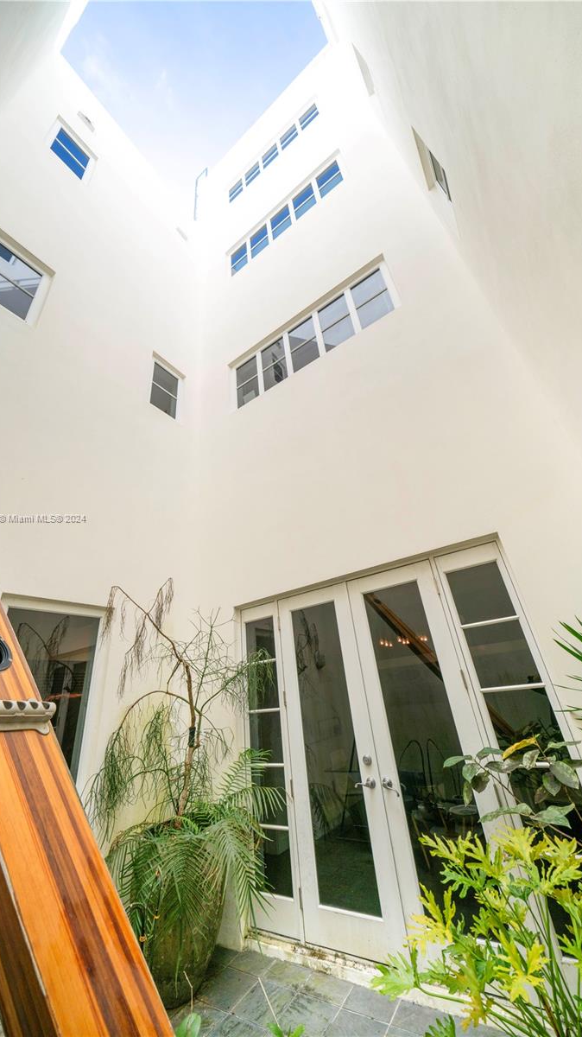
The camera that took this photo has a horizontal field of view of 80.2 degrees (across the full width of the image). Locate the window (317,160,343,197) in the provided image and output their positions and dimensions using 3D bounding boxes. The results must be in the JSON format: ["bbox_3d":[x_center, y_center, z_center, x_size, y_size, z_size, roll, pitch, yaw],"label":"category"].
[{"bbox_3d":[0.645,-5.705,5.814,0.420,0.750,0.080,-22,-31,28],"label":"window"}]

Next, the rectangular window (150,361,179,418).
[{"bbox_3d":[-1.900,-1.934,5.221,0.080,0.860,0.450,-22,-31,28],"label":"rectangular window"}]

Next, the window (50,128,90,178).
[{"bbox_3d":[-3.313,-5.504,5.219,0.080,0.780,0.440,-22,-31,28],"label":"window"}]

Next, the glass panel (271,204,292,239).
[{"bbox_3d":[-0.183,-5.389,6.288,0.420,0.750,0.080,-22,-31,28],"label":"glass panel"}]

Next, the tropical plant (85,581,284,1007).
[{"bbox_3d":[-0.801,1.776,2.821,1.300,2.840,1.050,-22,-31,28],"label":"tropical plant"}]

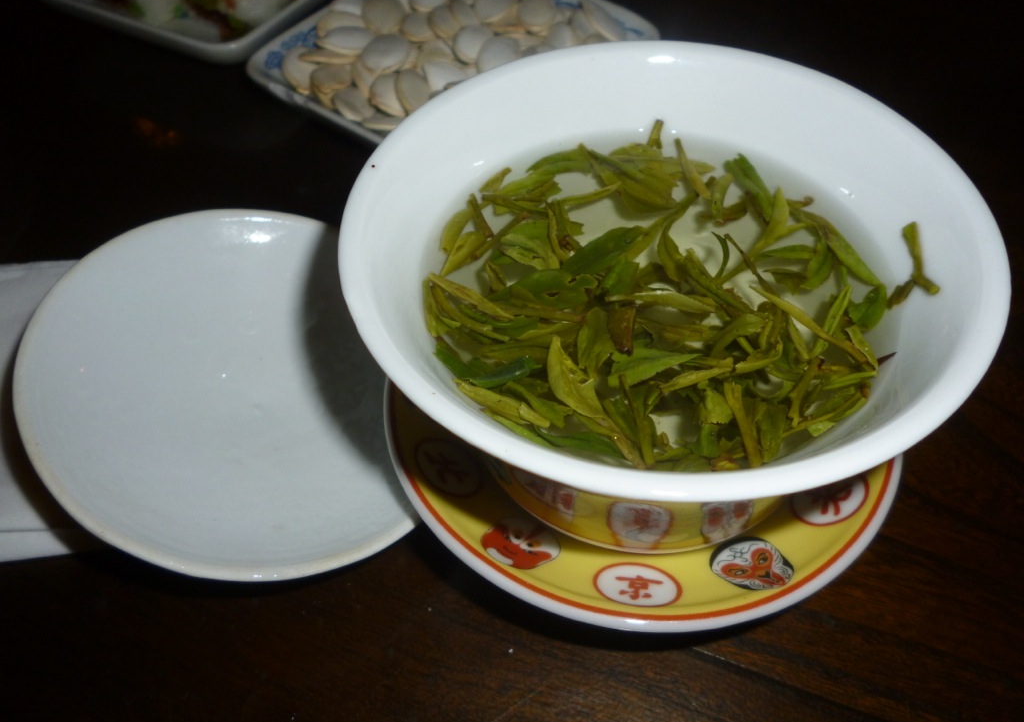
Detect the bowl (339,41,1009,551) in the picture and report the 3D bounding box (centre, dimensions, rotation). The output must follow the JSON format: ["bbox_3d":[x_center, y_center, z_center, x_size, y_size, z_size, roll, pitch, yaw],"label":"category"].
[{"bbox_3d":[0.026,-0.005,0.163,0.108,0.062,0.108,-1,52,2],"label":"bowl"}]

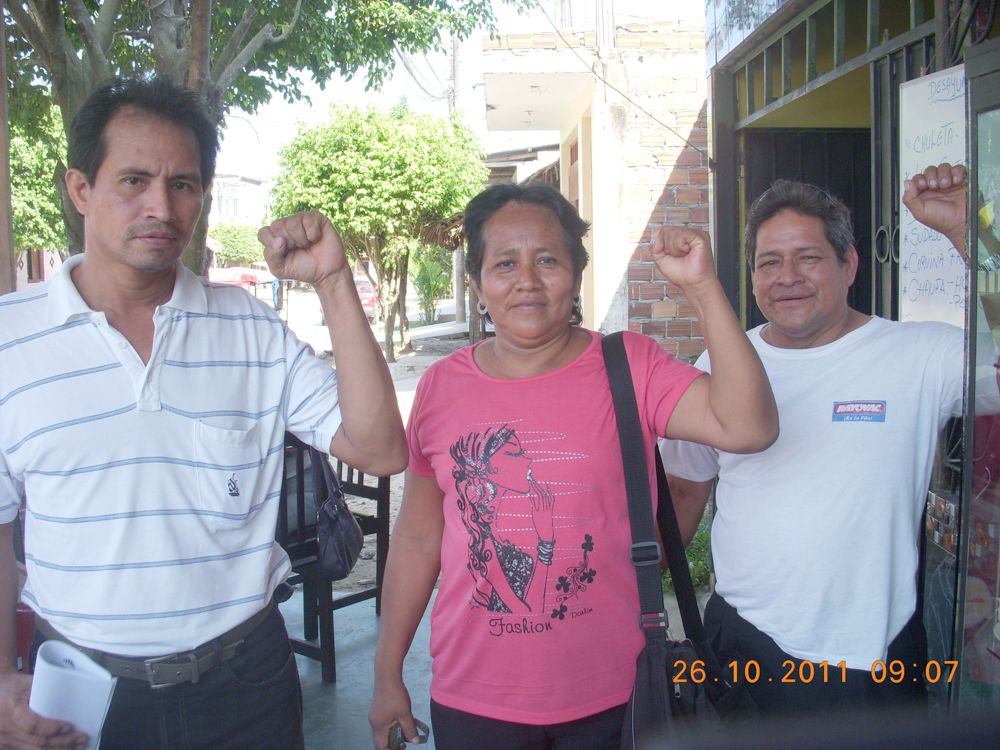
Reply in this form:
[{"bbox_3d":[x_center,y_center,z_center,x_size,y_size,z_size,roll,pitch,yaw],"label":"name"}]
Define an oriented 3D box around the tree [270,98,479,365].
[{"bbox_3d":[-2.200,-2.496,19.451,3.600,4.500,3.400,0,5,0],"label":"tree"}]

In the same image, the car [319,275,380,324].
[{"bbox_3d":[-4.650,-2.368,34.430,1.670,1.460,4.100,0,5,-2],"label":"car"}]

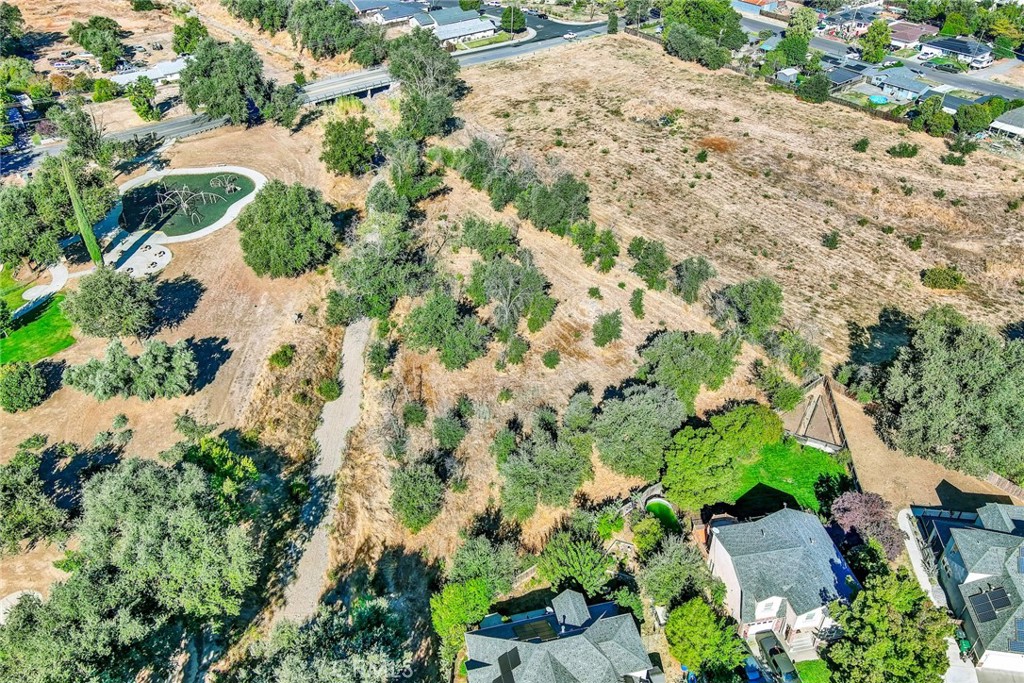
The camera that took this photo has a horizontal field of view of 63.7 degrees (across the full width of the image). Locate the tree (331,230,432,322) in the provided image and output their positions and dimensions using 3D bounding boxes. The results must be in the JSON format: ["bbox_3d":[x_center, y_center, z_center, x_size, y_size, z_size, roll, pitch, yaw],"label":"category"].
[{"bbox_3d":[-19.300,-8.463,123.232,15.000,12.500,15.000,0,35,0],"label":"tree"}]

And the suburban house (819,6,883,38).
[{"bbox_3d":[110.800,-102.973,264.831,15.500,4.900,15.500,-20,40,-26],"label":"suburban house"}]

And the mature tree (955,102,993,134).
[{"bbox_3d":[110.360,-53.030,197.570,7.800,7.600,8.400,0,38,0],"label":"mature tree"}]

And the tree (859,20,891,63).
[{"bbox_3d":[101.000,-83.028,230.332,8.200,11.800,8.200,0,35,0],"label":"tree"}]

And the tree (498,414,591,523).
[{"bbox_3d":[4.420,16.130,106.450,11.700,8.800,15.500,0,38,0],"label":"tree"}]

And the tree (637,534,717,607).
[{"bbox_3d":[18.590,26.490,93.330,8.400,6.800,8.000,0,36,0],"label":"tree"}]

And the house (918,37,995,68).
[{"bbox_3d":[136.700,-90.180,254.010,11.900,4.600,17.400,-27,44,-32],"label":"house"}]

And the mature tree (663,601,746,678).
[{"bbox_3d":[17.900,27.516,76.643,7.500,7.000,7.500,0,35,0],"label":"mature tree"}]

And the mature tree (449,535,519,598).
[{"bbox_3d":[-3.360,26.000,94.500,8.400,6.200,7.600,0,36,0],"label":"mature tree"}]

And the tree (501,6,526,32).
[{"bbox_3d":[0.490,-105.970,272.390,8.400,8.300,8.400,0,36,0],"label":"tree"}]

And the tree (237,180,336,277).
[{"bbox_3d":[-36.000,-16.944,133.164,15.600,15.000,15.600,0,35,0],"label":"tree"}]

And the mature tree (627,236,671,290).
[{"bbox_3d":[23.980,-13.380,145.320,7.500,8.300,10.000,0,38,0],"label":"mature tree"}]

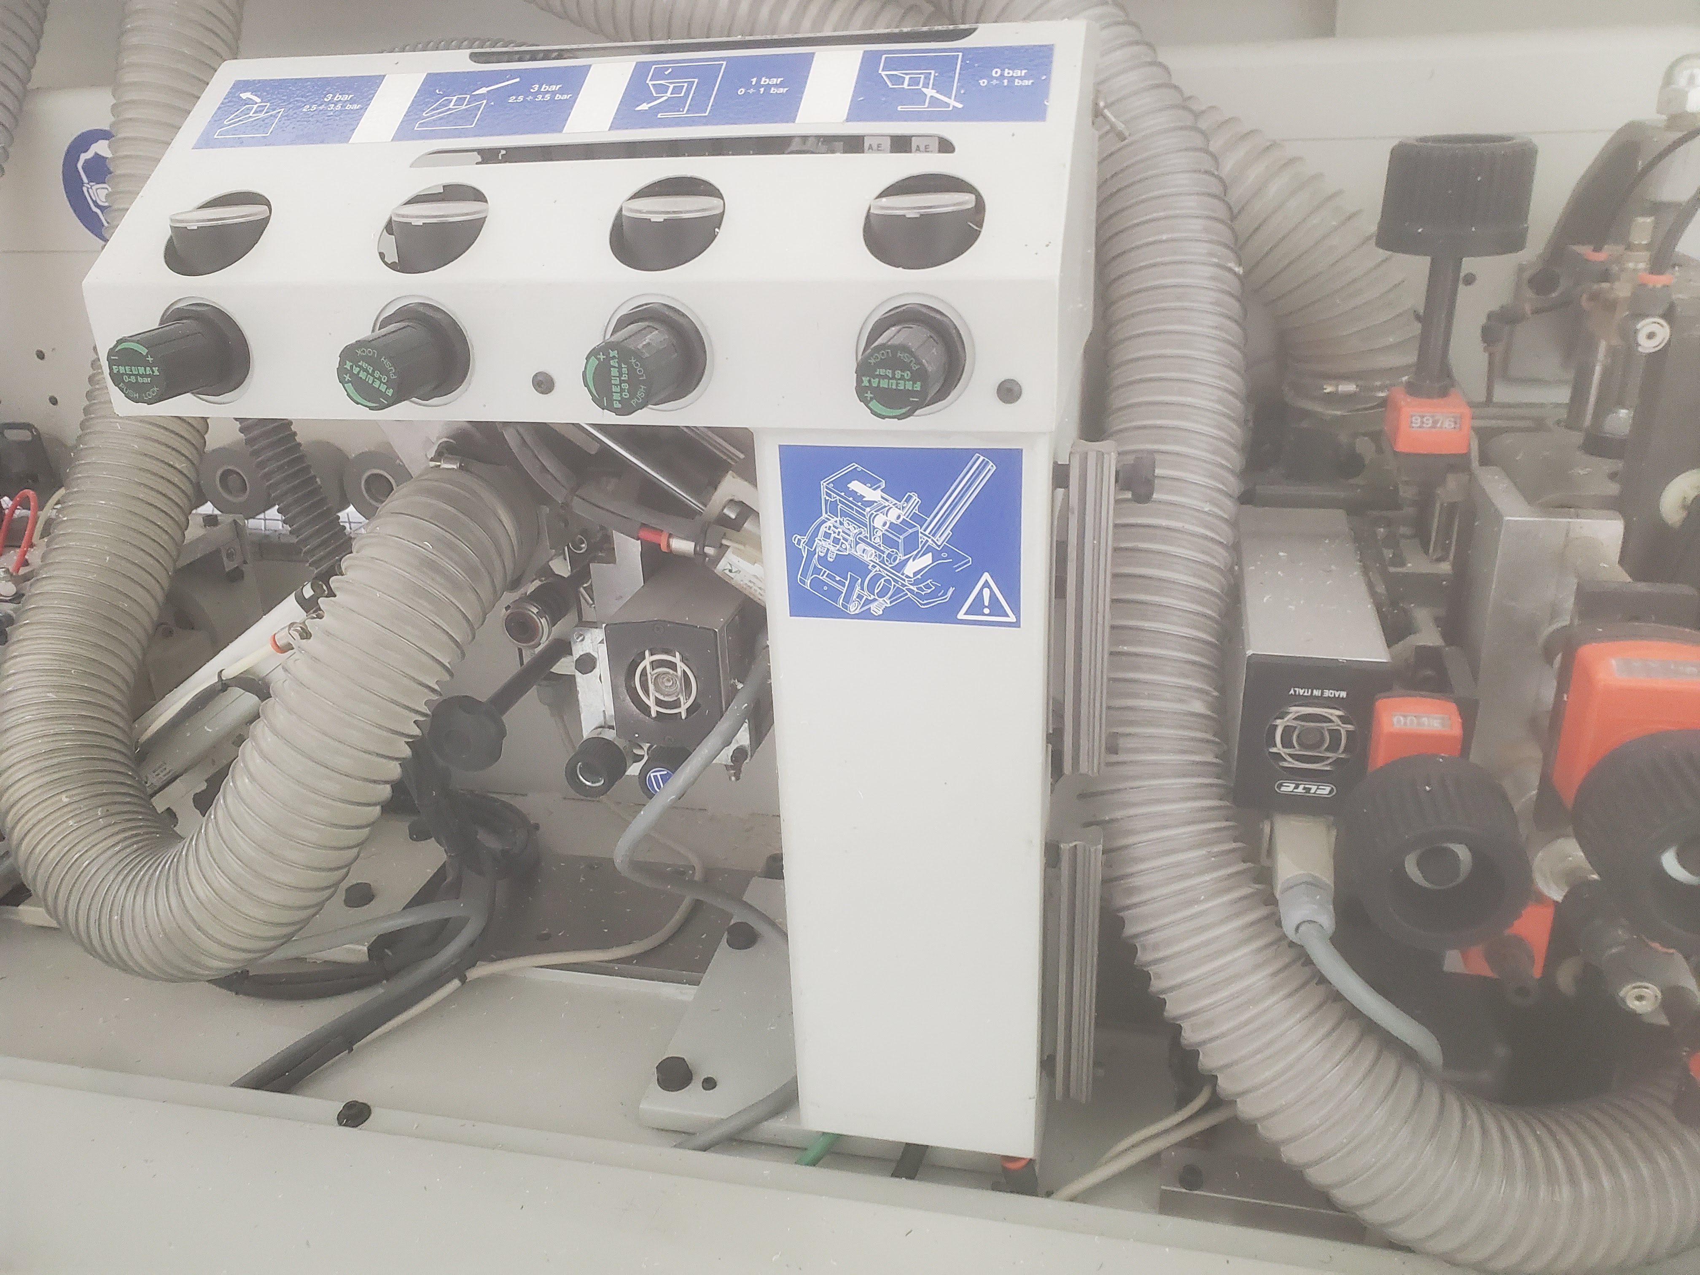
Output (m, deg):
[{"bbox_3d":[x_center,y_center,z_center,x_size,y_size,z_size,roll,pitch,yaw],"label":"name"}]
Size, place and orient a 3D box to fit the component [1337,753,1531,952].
[{"bbox_3d":[0.210,0.078,0.461,0.060,0.060,0.043,3,24,12],"label":"component"}]

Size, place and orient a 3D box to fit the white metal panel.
[{"bbox_3d":[-0.112,-0.178,0.549,0.410,0.143,0.131,3,24,12],"label":"white metal panel"}]

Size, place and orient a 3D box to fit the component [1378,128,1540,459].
[{"bbox_3d":[0.260,-0.150,0.559,0.060,0.129,0.060,3,24,12],"label":"component"}]

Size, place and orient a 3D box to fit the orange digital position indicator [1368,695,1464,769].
[{"bbox_3d":[0.229,0.049,0.524,0.034,0.046,0.028,4,25,14],"label":"orange digital position indicator"}]

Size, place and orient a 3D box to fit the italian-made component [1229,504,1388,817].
[{"bbox_3d":[0.215,0.002,0.616,0.054,0.072,0.201,4,24,14],"label":"italian-made component"}]

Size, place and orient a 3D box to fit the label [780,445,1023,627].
[{"bbox_3d":[0.020,-0.040,0.511,0.096,0.074,0.002,3,24,12],"label":"label"}]

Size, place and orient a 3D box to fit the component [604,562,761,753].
[{"bbox_3d":[-0.071,-0.006,0.678,0.056,0.064,0.150,3,24,12],"label":"component"}]

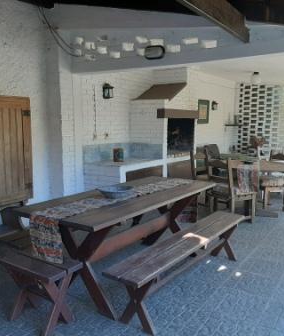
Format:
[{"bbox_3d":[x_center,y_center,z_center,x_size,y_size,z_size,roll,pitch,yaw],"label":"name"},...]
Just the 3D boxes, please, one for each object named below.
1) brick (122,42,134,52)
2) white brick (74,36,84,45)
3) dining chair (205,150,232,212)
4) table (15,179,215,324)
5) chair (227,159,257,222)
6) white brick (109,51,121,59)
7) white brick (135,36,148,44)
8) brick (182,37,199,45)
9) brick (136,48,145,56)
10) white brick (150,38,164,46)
[{"bbox_3d":[-0.167,-1.492,4.167,0.180,0.082,0.080,5,10,36],"label":"brick"},{"bbox_3d":[-0.846,-1.726,4.556,0.118,0.077,0.082,5,9,32],"label":"white brick"},{"bbox_3d":[1.186,0.274,5.110,0.464,0.948,0.433,6,10,41],"label":"dining chair"},{"bbox_3d":[-0.078,0.627,3.169,0.800,0.783,1.897,5,9,35],"label":"table"},{"bbox_3d":[1.433,0.316,4.939,0.433,0.906,0.412,2,8,14],"label":"chair"},{"bbox_3d":[-0.379,-1.553,4.591,0.200,0.080,0.100,5,9,35],"label":"white brick"},{"bbox_3d":[-0.001,-1.529,4.038,0.185,0.070,0.080,5,10,36],"label":"white brick"},{"bbox_3d":[0.528,-1.378,3.665,0.185,0.062,0.080,5,10,36],"label":"brick"},{"bbox_3d":[-0.006,-1.396,4.067,0.129,0.077,0.082,5,9,32],"label":"brick"},{"bbox_3d":[0.189,-1.564,4.183,0.200,0.078,0.100,5,9,35],"label":"white brick"}]

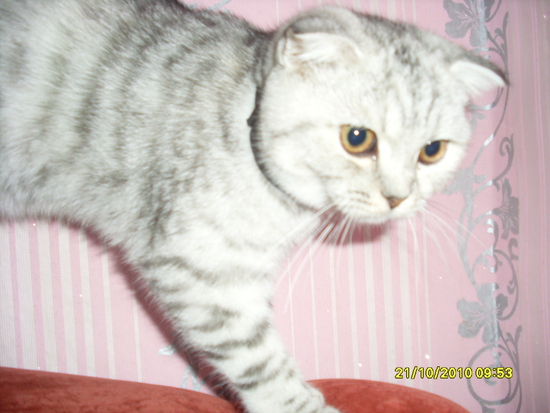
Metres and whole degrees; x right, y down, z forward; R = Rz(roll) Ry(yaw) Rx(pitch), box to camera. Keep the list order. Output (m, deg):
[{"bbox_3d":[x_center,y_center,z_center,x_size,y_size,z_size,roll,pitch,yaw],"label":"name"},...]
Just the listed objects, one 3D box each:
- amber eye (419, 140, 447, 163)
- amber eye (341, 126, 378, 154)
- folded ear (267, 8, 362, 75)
[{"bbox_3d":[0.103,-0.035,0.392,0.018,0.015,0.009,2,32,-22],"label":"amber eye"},{"bbox_3d":[0.051,-0.041,0.368,0.020,0.017,0.009,10,30,-10],"label":"amber eye"},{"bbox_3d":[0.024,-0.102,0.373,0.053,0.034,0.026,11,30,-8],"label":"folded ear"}]

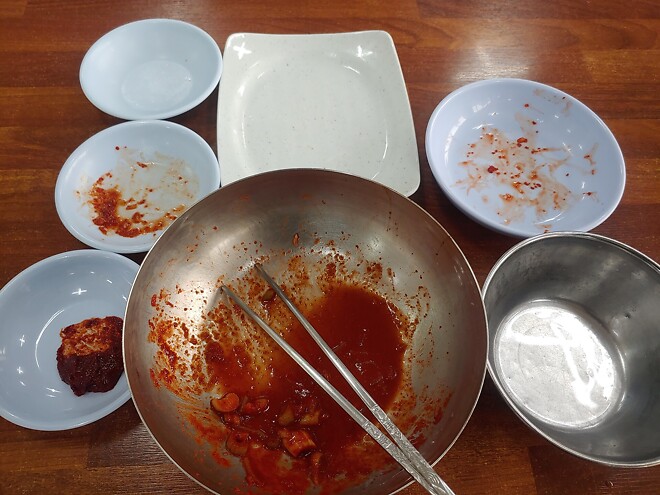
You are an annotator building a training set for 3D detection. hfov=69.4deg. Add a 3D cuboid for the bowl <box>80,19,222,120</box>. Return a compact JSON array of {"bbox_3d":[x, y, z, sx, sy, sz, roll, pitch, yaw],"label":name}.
[{"bbox_3d":[-0.158,-0.154,0.435,0.123,0.028,0.123,1,64,-3],"label":"bowl"}]

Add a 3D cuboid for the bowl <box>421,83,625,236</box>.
[{"bbox_3d":[0.159,-0.070,0.408,0.164,0.037,0.164,1,64,-3],"label":"bowl"}]

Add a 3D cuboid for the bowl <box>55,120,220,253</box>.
[{"bbox_3d":[-0.149,-0.045,0.382,0.123,0.028,0.123,1,64,-3],"label":"bowl"}]

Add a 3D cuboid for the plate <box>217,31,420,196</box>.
[{"bbox_3d":[-0.014,-0.118,0.428,0.167,0.024,0.182,-3,64,-5],"label":"plate"}]

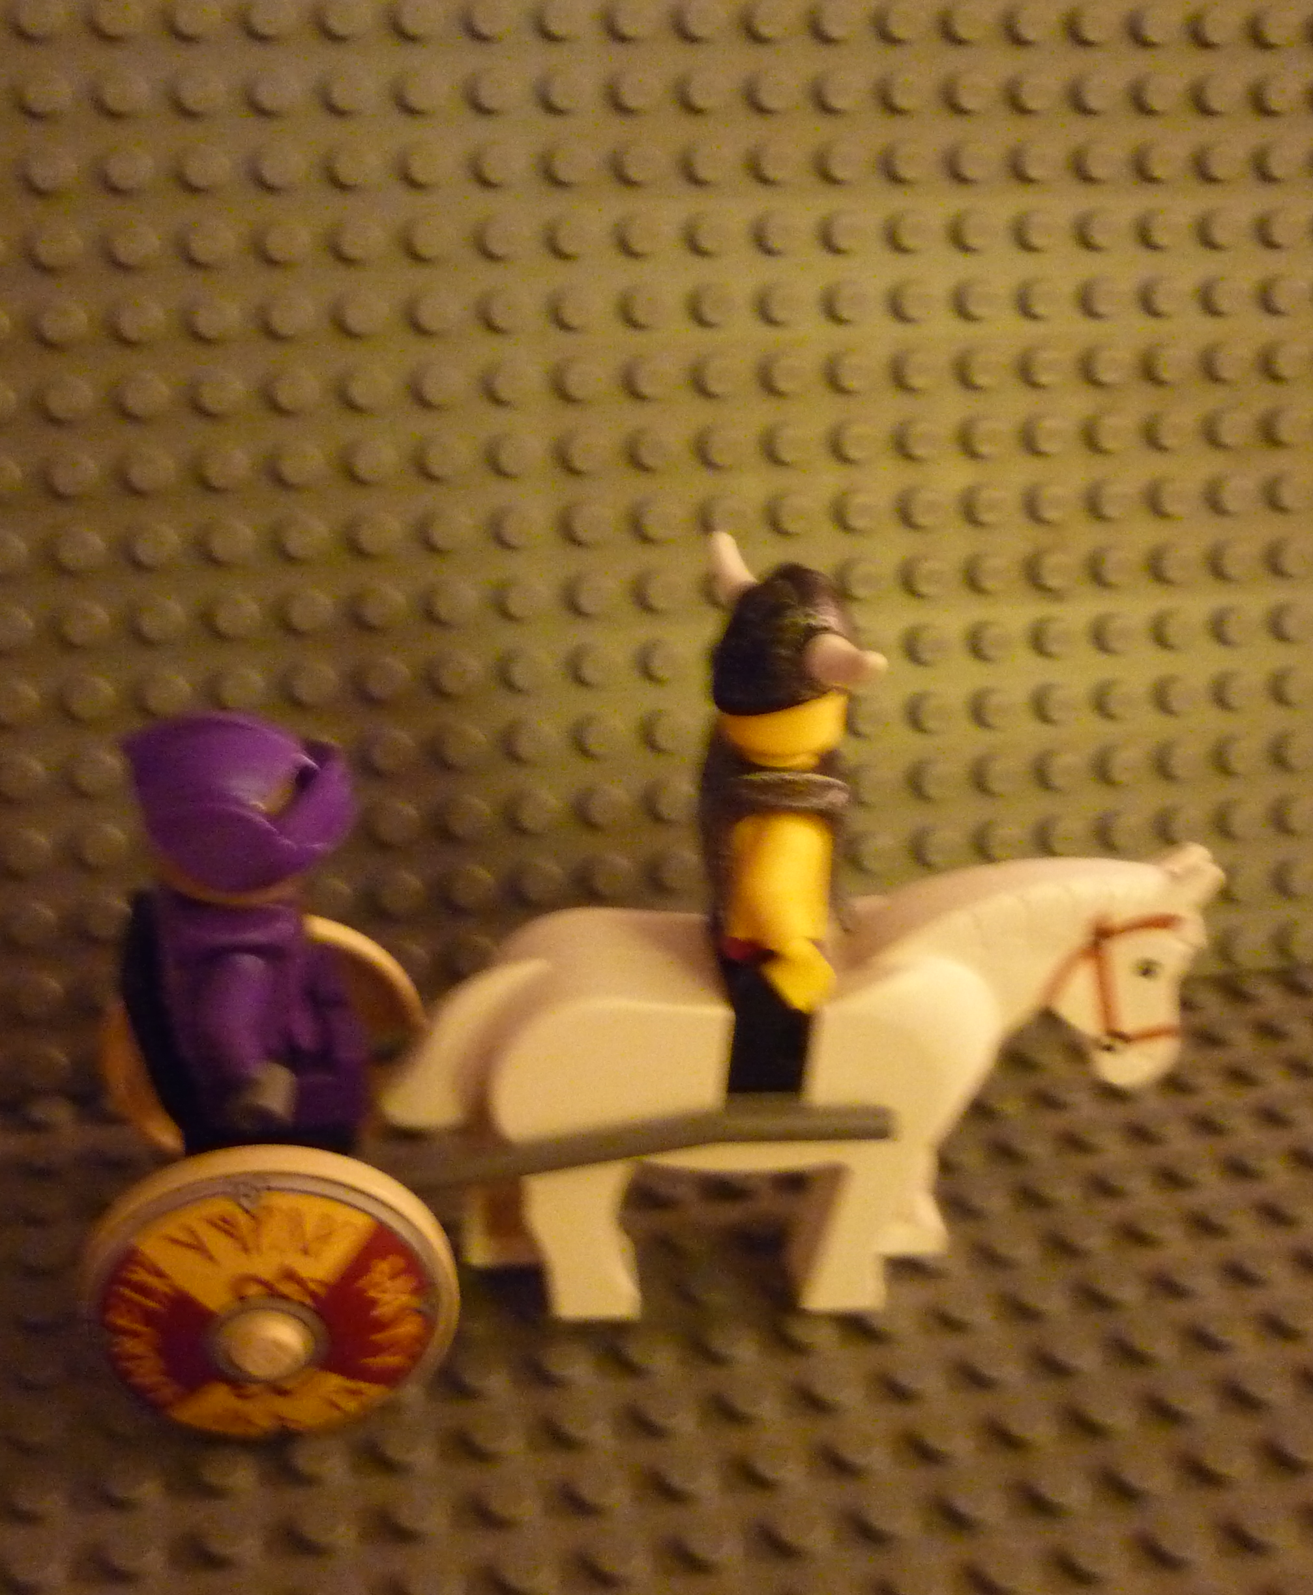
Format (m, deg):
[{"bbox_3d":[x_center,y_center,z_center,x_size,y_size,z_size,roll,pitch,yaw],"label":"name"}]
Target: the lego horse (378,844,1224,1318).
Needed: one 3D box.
[{"bbox_3d":[0.013,0.026,0.194,0.078,0.048,0.016,-1,28,-4],"label":"lego horse"}]

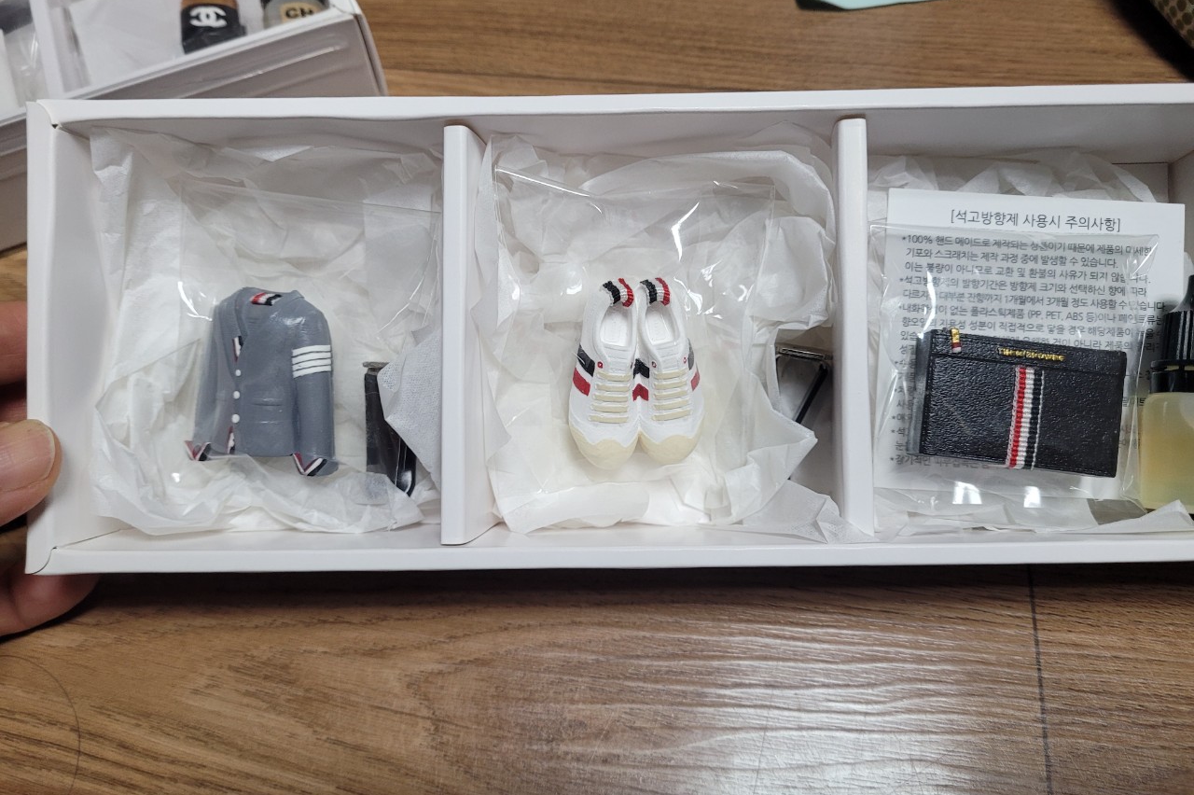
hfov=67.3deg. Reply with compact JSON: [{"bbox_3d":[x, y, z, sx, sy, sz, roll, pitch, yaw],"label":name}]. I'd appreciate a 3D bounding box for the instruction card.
[{"bbox_3d":[0.114,-0.013,0.236,0.080,0.002,0.080,2,87,2],"label":"instruction card"}]

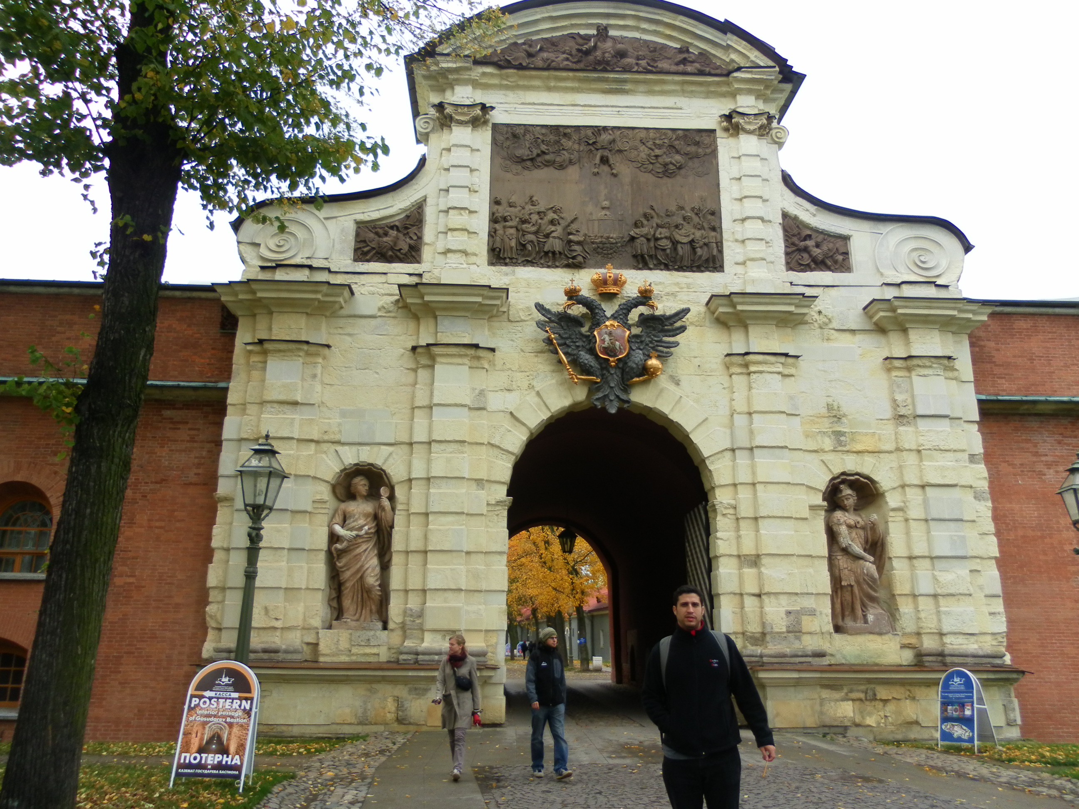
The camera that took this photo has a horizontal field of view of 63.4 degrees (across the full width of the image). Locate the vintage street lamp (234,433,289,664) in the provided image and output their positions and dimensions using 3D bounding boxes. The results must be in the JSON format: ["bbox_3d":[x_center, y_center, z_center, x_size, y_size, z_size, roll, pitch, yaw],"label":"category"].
[{"bbox_3d":[-3.579,2.375,10.815,0.480,4.170,0.480,-1,-15,5],"label":"vintage street lamp"}]

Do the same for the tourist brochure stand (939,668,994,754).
[{"bbox_3d":[6.770,4.871,13.985,0.600,1.250,0.650,11,-18,-34],"label":"tourist brochure stand"}]

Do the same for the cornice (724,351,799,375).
[{"bbox_3d":[5.114,-0.873,19.585,1.720,0.500,0.520,1,-15,-3],"label":"cornice"}]

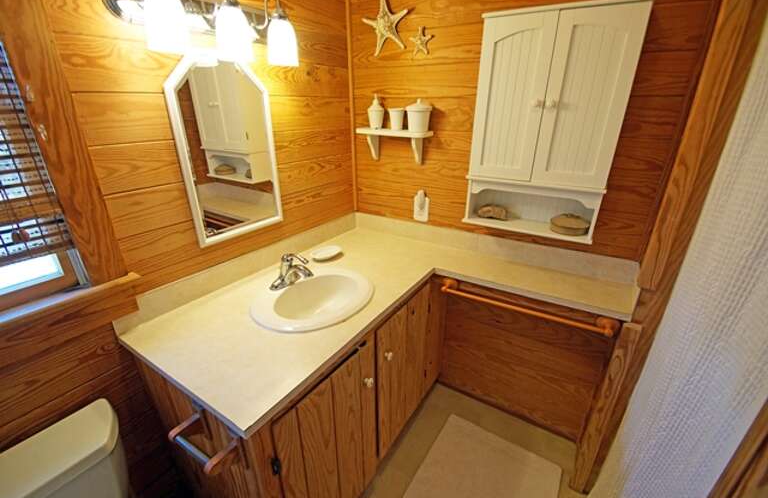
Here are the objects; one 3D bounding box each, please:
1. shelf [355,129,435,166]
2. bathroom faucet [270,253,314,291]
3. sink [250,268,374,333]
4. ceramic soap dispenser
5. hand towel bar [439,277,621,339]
[{"bbox_3d":[0.048,-0.504,1.582,0.372,0.159,0.118,13,25,29],"label":"shelf"},{"bbox_3d":[-0.334,0.082,1.202,0.188,0.118,0.157,13,25,29],"label":"bathroom faucet"},{"bbox_3d":[-0.249,0.233,1.209,0.405,0.166,0.482,13,25,29],"label":"sink"},{"bbox_3d":[-0.038,-0.672,1.571,0.088,0.162,0.088,0,22,0],"label":"ceramic soap dispenser"},{"bbox_3d":[0.533,0.226,1.250,0.659,0.065,0.085,13,25,29],"label":"hand towel bar"}]

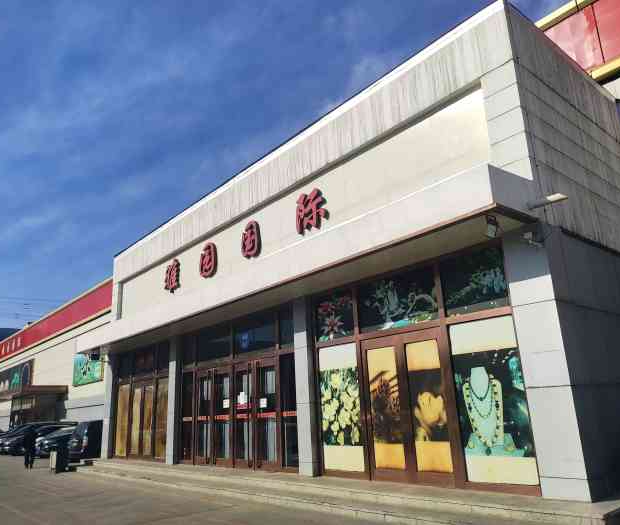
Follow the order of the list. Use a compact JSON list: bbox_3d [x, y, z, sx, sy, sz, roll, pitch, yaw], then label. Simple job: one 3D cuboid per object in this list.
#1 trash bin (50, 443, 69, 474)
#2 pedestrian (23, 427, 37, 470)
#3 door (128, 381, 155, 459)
[{"bbox_3d":[-8.645,6.709,18.121,0.420,0.980,0.520,11,-21,-39],"label":"trash bin"},{"bbox_3d":[-10.816,7.135,20.303,0.480,1.570,0.320,11,-21,-39],"label":"pedestrian"},{"bbox_3d":[-5.617,5.291,17.561,0.100,2.567,1.897,11,-21,-39],"label":"door"}]

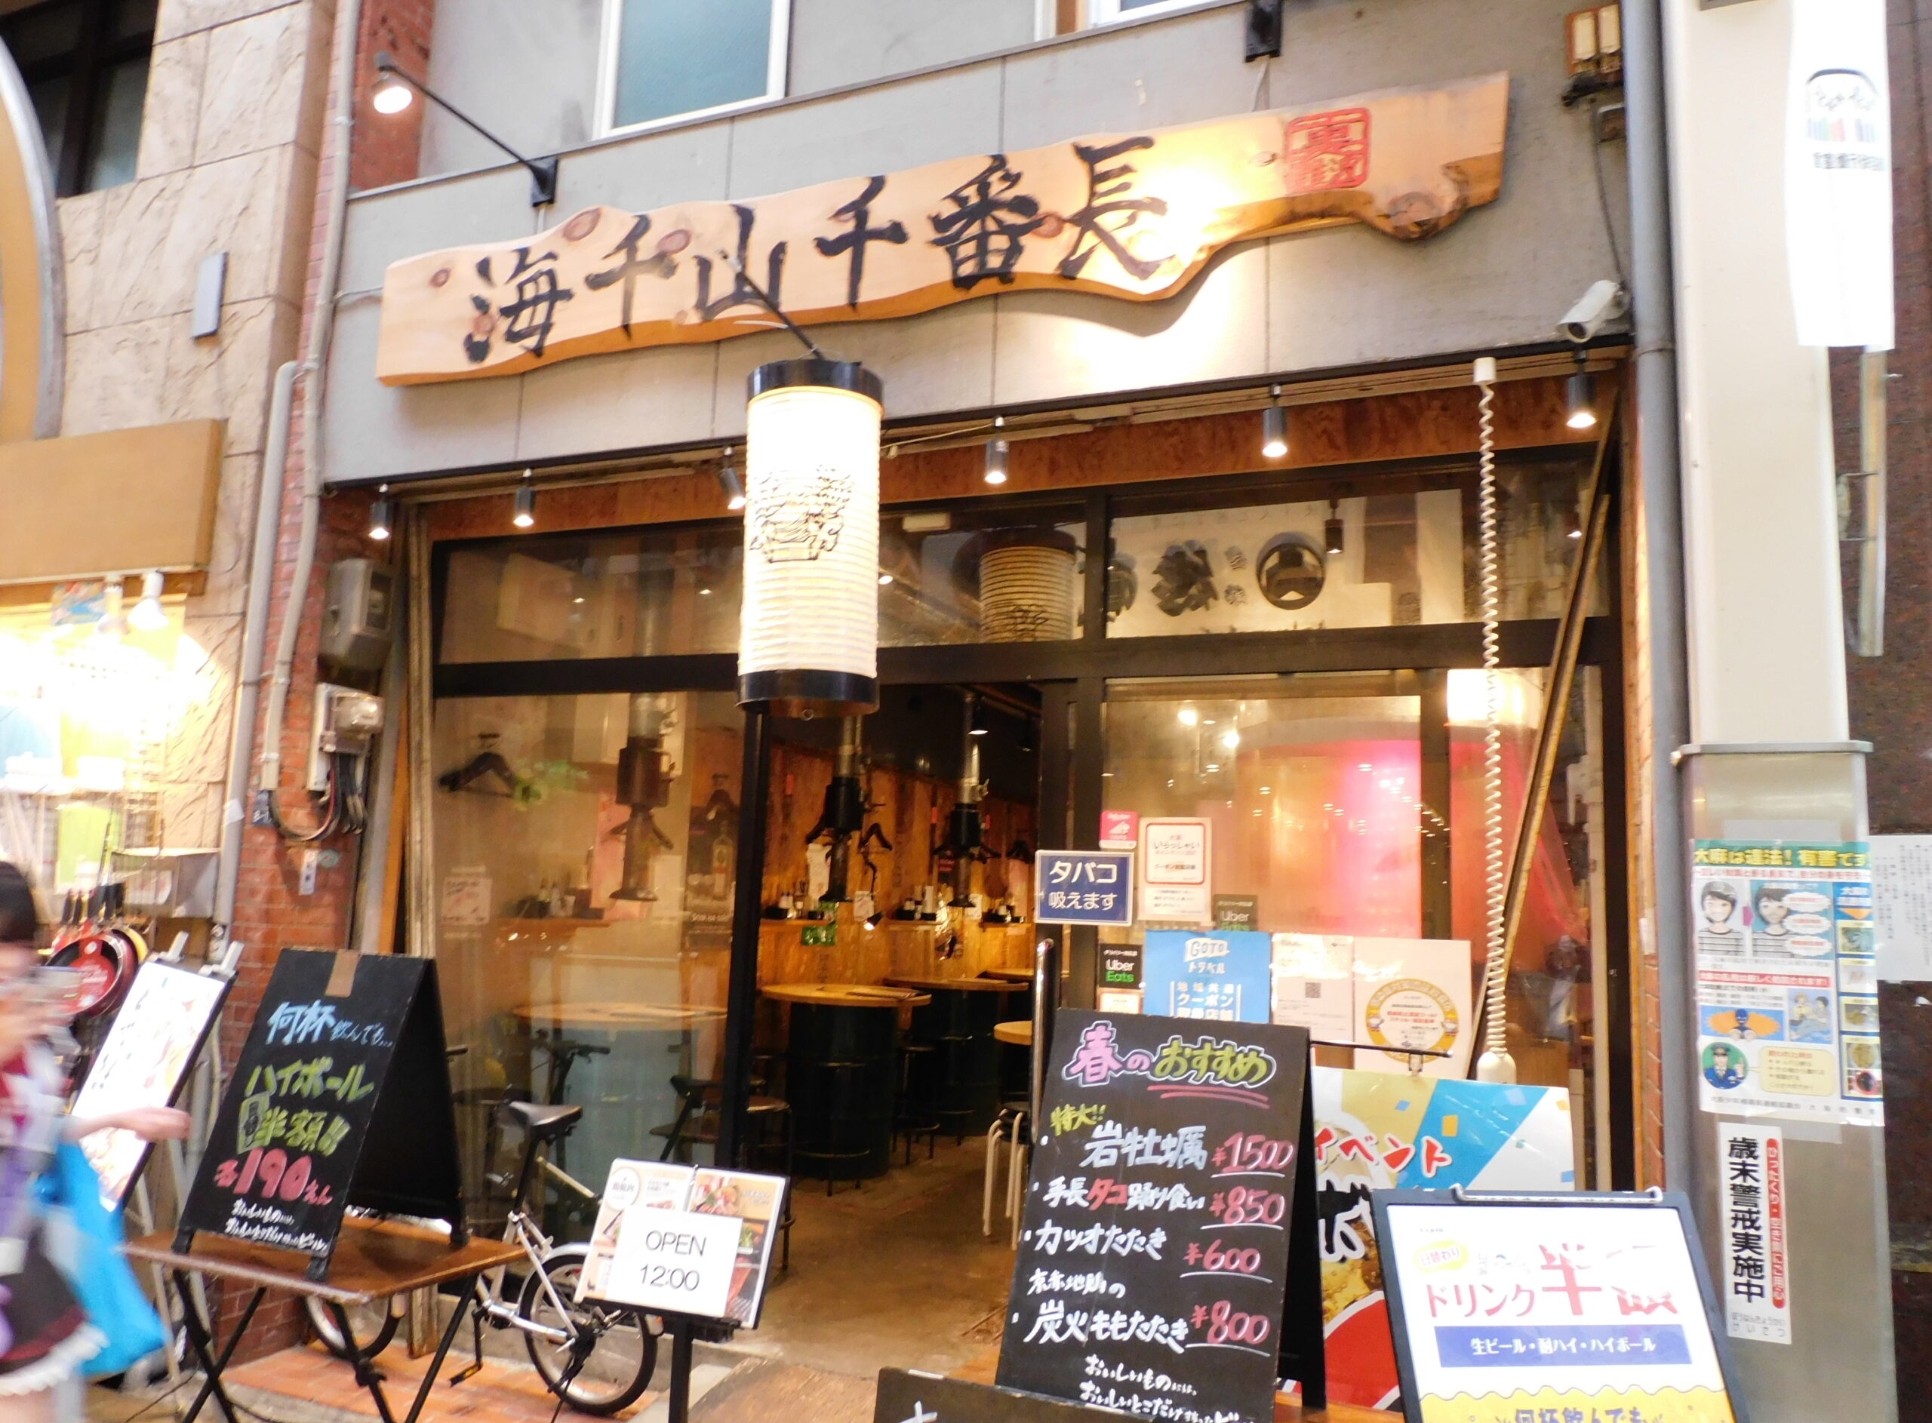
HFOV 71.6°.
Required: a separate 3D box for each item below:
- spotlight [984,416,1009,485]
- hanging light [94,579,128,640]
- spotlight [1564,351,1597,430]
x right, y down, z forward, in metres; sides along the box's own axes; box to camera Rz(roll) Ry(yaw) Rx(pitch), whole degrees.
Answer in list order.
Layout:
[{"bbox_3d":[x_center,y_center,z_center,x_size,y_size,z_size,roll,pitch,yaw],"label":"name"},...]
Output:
[{"bbox_3d":[0.085,-0.715,3.677,0.062,0.185,0.065,2,-7,0],"label":"spotlight"},{"bbox_3d":[-2.941,-0.353,4.612,0.125,0.200,0.135,-1,-8,22],"label":"hanging light"},{"bbox_3d":[1.422,-0.739,3.095,0.063,0.170,0.063,-1,-8,23],"label":"spotlight"}]

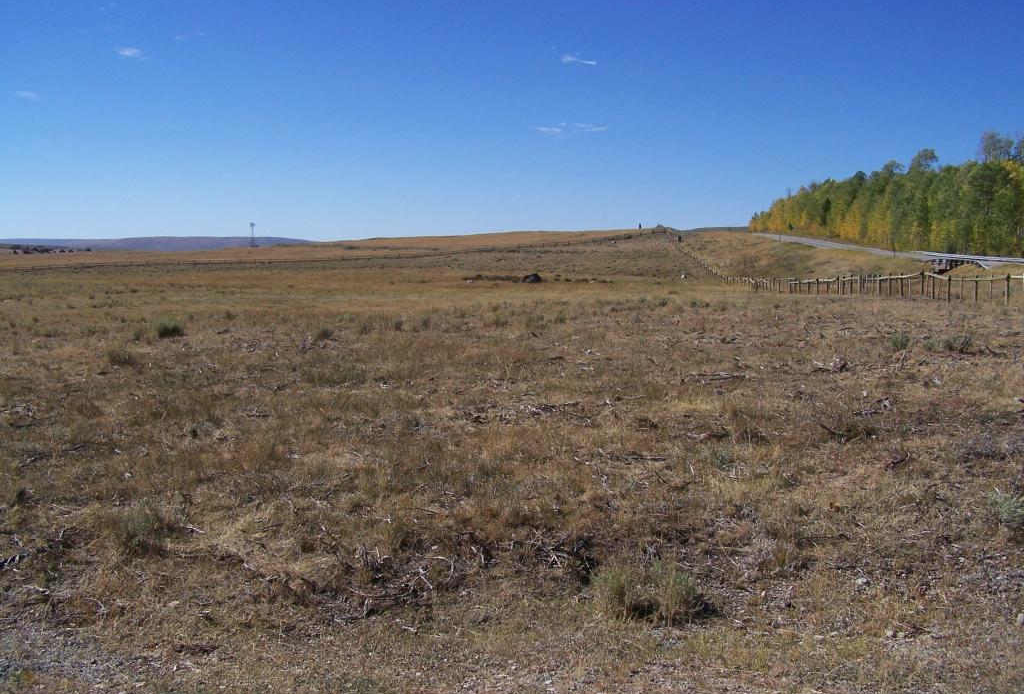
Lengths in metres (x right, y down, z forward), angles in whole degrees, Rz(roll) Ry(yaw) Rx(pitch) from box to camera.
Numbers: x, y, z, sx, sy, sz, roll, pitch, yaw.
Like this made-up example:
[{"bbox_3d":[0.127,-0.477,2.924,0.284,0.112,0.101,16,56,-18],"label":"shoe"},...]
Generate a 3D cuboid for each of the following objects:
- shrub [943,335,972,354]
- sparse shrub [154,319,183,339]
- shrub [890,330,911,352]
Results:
[{"bbox_3d":[7.530,-0.055,19.000,0.507,0.316,0.456,0,5,0],"label":"shrub"},{"bbox_3d":[-6.947,-0.360,22.800,0.608,0.380,0.548,0,5,0],"label":"sparse shrub"},{"bbox_3d":[6.705,-0.091,19.400,0.345,0.323,0.345,0,5,0],"label":"shrub"}]

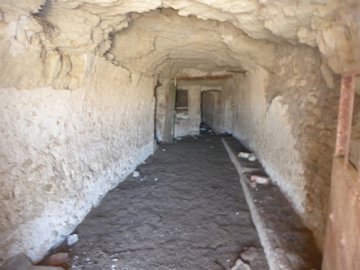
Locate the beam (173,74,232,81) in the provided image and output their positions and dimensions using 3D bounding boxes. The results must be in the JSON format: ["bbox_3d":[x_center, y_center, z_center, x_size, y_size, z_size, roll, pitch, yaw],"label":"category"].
[{"bbox_3d":[0.989,-2.417,10.500,2.442,0.170,0.170,-2,7,0],"label":"beam"}]

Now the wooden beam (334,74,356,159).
[{"bbox_3d":[1.227,-0.137,1.850,0.090,0.640,0.070,2,7,14],"label":"wooden beam"}]

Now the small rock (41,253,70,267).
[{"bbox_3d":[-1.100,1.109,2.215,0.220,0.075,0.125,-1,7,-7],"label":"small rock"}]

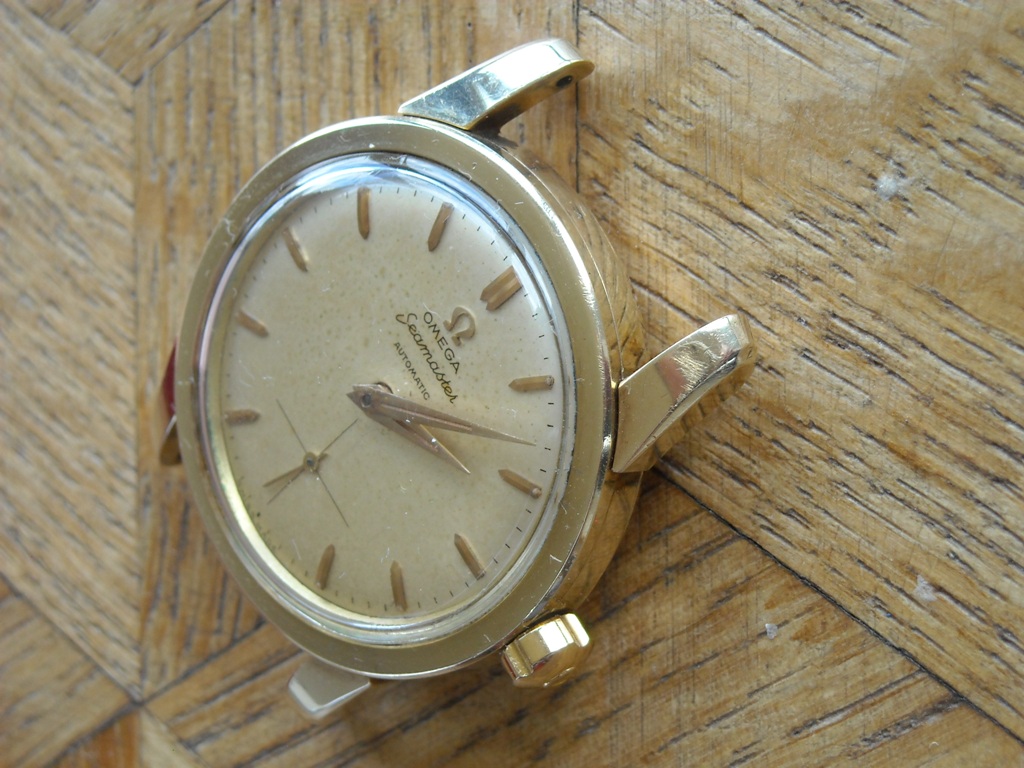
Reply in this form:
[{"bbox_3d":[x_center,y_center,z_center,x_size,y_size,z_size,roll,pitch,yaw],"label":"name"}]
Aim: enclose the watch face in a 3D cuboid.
[{"bbox_3d":[-0.008,0.001,0.168,0.030,0.003,0.030,-42,68,30],"label":"watch face"}]

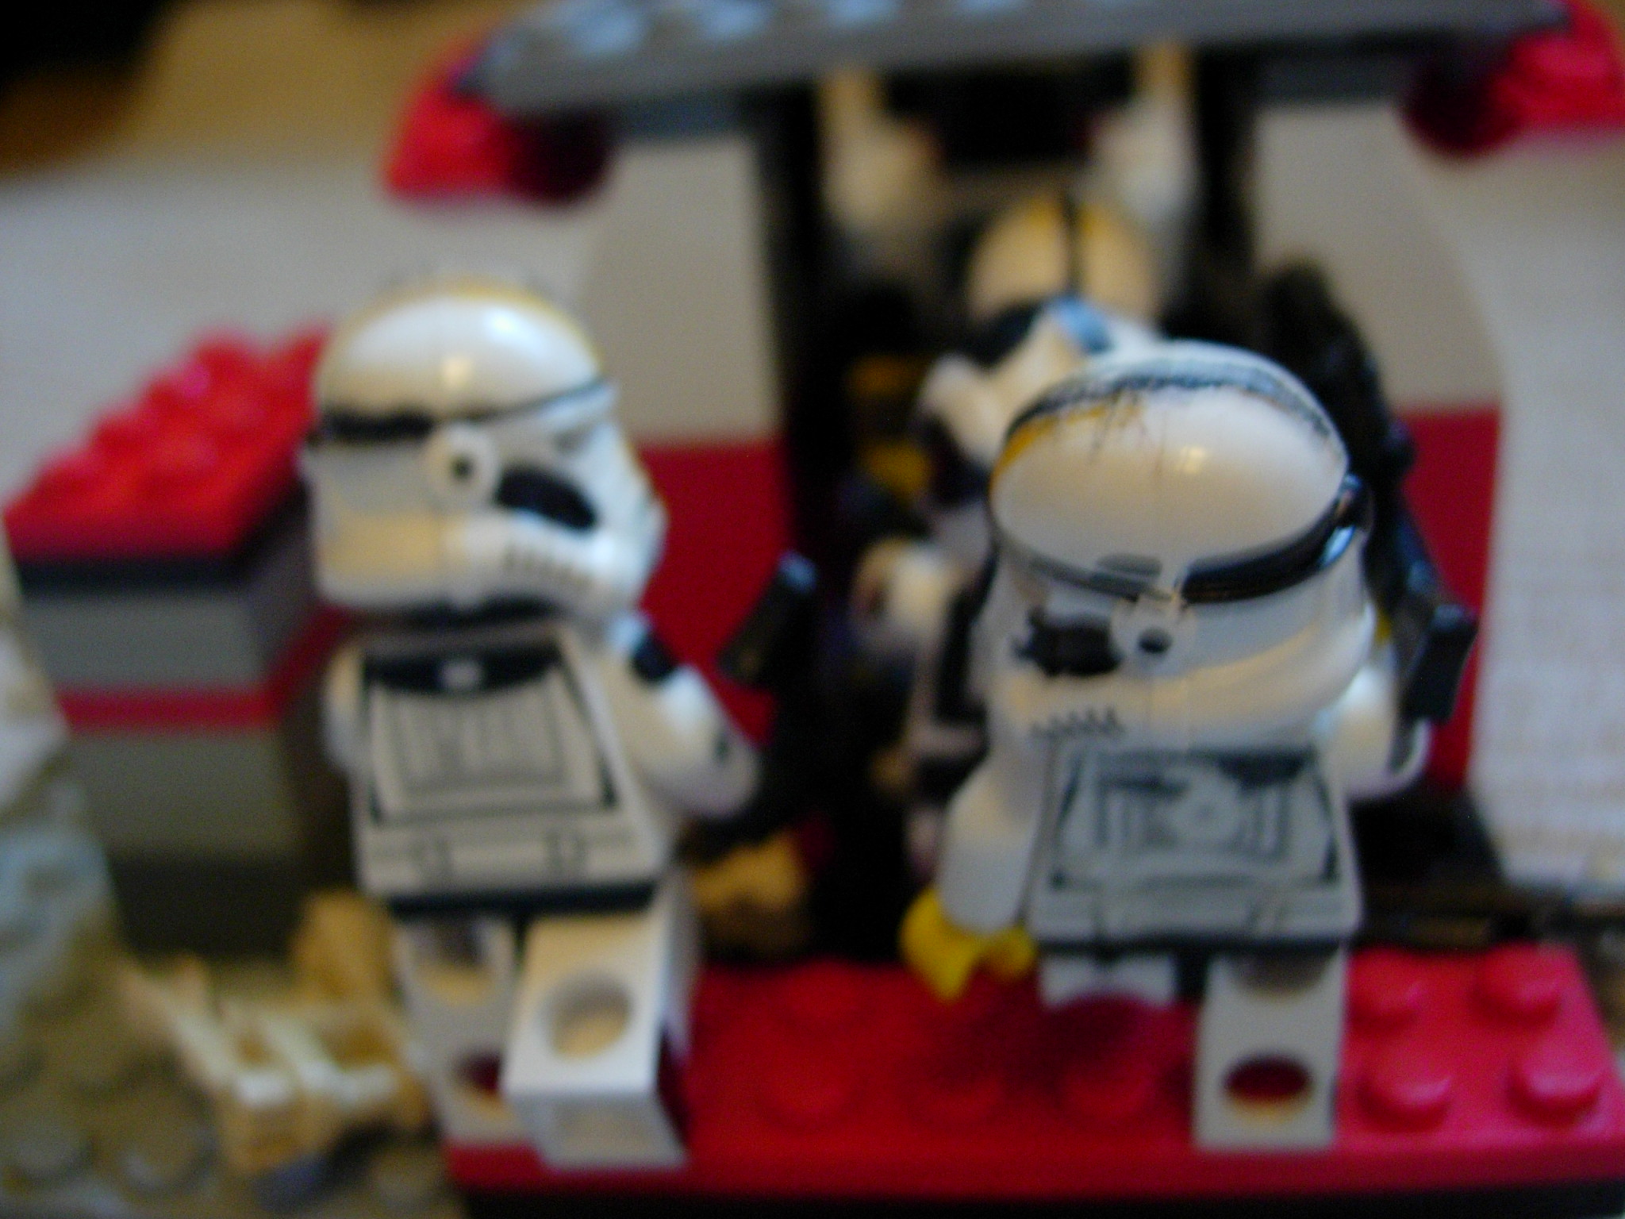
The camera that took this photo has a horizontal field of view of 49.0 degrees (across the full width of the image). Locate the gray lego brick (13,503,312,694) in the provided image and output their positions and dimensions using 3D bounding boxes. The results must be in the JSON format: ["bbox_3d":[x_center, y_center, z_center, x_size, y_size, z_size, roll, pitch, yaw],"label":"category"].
[{"bbox_3d":[-0.044,-0.004,0.136,0.016,0.006,0.032,-1,24,5],"label":"gray lego brick"}]

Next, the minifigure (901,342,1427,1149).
[{"bbox_3d":[0.017,0.008,0.086,0.025,0.041,0.018,-3,29,4],"label":"minifigure"}]

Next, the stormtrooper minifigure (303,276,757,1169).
[{"bbox_3d":[-0.013,0.006,0.090,0.022,0.042,0.018,-3,21,6],"label":"stormtrooper minifigure"}]

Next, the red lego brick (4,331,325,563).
[{"bbox_3d":[-0.045,-0.012,0.132,0.016,0.005,0.033,-1,24,5],"label":"red lego brick"}]

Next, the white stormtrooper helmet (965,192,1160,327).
[{"bbox_3d":[0.018,-0.021,0.125,0.014,0.015,0.016,-1,24,5],"label":"white stormtrooper helmet"}]

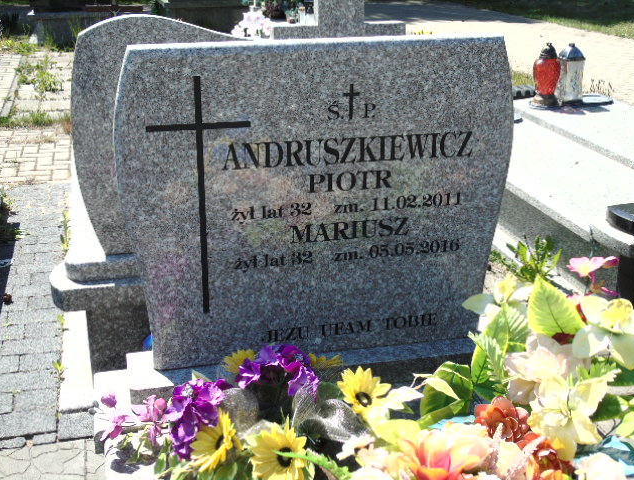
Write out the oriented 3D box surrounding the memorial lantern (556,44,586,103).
[{"bbox_3d":[1.401,-0.923,4.681,0.118,0.316,0.118,-4,21,-8],"label":"memorial lantern"}]

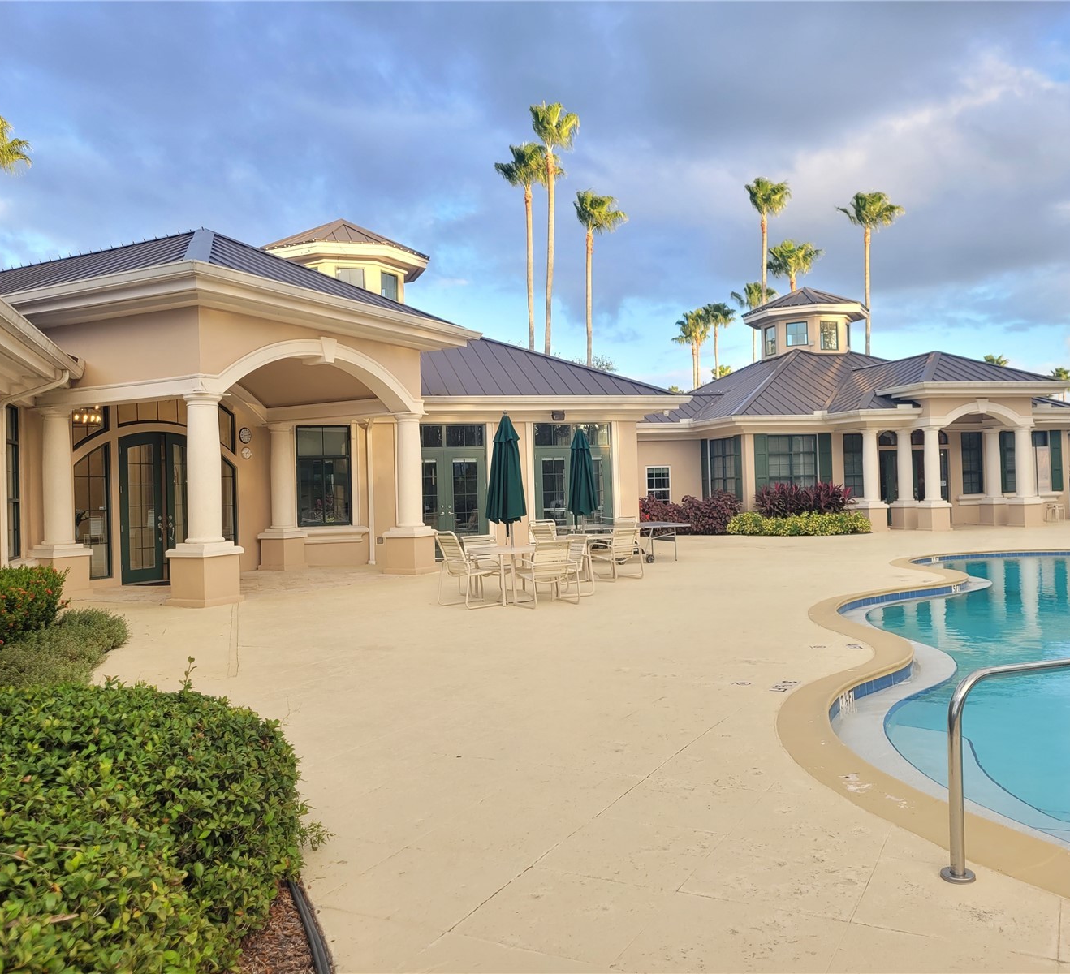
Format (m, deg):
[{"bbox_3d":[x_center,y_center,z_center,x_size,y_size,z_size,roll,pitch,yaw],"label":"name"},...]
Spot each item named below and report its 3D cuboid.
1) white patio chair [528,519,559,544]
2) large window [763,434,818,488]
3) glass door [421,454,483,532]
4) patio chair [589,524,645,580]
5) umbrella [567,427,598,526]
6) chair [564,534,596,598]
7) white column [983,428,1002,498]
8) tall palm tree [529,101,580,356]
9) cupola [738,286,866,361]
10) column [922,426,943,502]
[{"bbox_3d":[0.183,1.091,16.700,0.720,0.960,0.620,-1,0,-38],"label":"white patio chair"},{"bbox_3d":[8.154,-0.687,30.930,1.864,1.921,0.150,-1,0,-17],"label":"large window"},{"bbox_3d":[-2.005,0.456,22.269,1.790,2.396,0.120,-1,0,-17],"label":"glass door"},{"bbox_3d":[1.391,1.113,16.313,0.600,0.880,0.680,-1,0,-38],"label":"patio chair"},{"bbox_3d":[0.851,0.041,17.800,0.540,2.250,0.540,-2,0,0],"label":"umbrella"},{"bbox_3d":[0.503,1.120,13.950,0.680,0.860,0.600,-1,0,-36],"label":"chair"},{"bbox_3d":[14.542,-0.737,31.000,0.570,2.215,0.570,-1,0,-17],"label":"white column"},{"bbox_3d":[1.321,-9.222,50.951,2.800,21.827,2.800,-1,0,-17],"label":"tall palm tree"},{"bbox_3d":[10.790,-6.446,38.766,4.600,3.000,4.600,-1,0,-17],"label":"cupola"},{"bbox_3d":[12.399,-0.704,30.414,0.580,2.358,0.580,-1,0,-17],"label":"column"}]

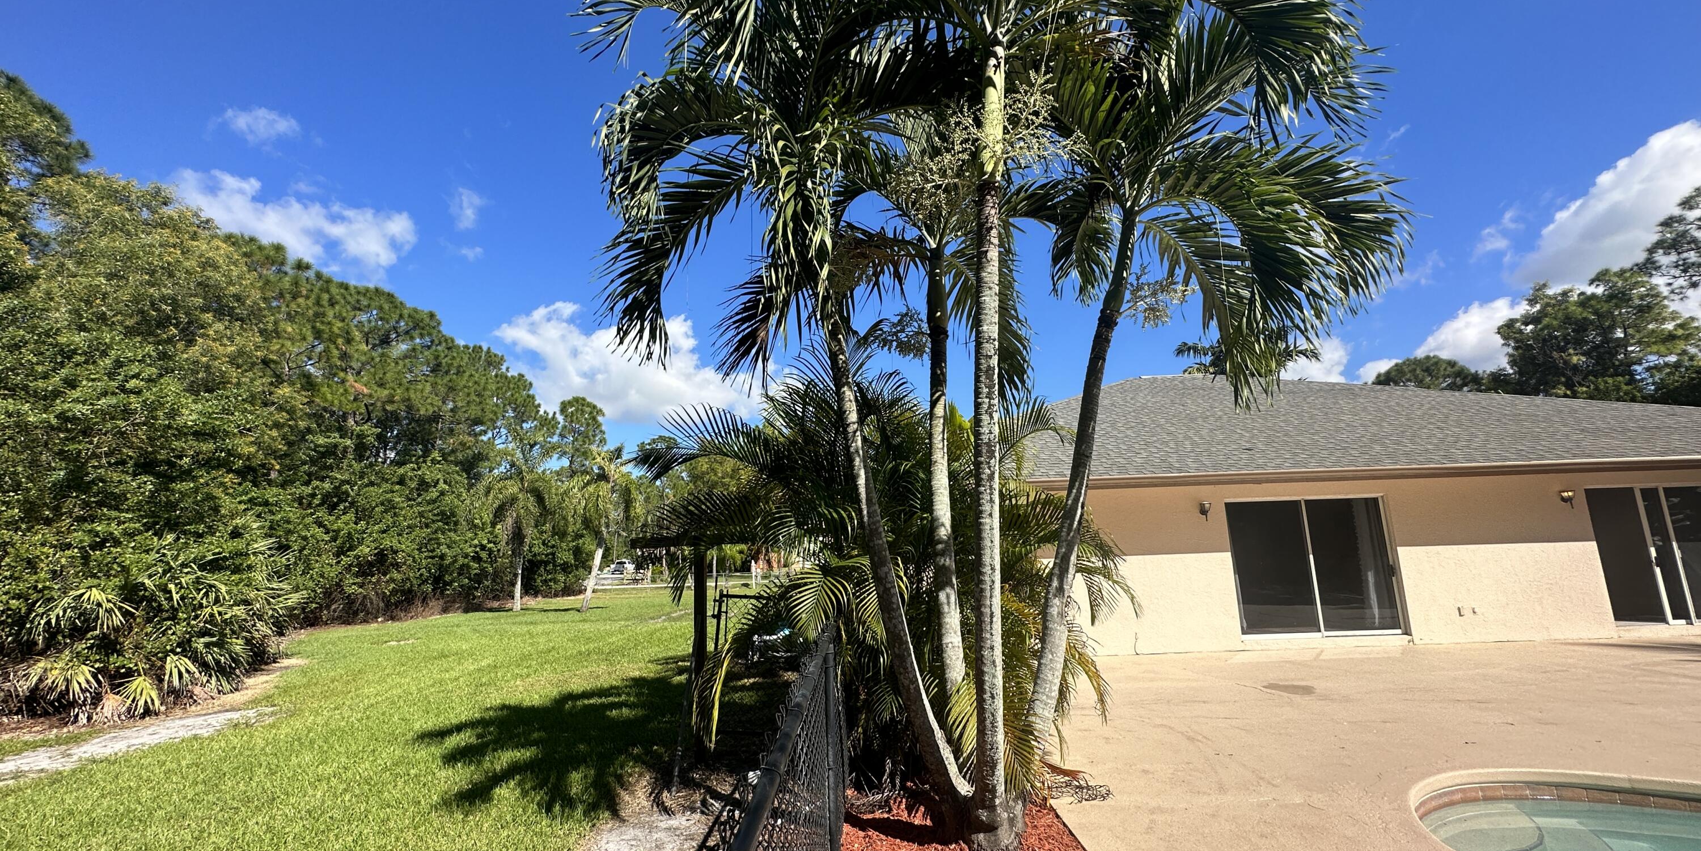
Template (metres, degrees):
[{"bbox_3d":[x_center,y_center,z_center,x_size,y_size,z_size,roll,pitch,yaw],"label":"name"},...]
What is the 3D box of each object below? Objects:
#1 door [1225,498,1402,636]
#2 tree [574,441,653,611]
[{"bbox_3d":[6.877,2.097,10.240,2.420,2.030,0.130,-2,-11,0],"label":"door"},{"bbox_3d":[-8.344,3.440,24.183,2.628,5.989,2.628,-2,-11,0],"label":"tree"}]

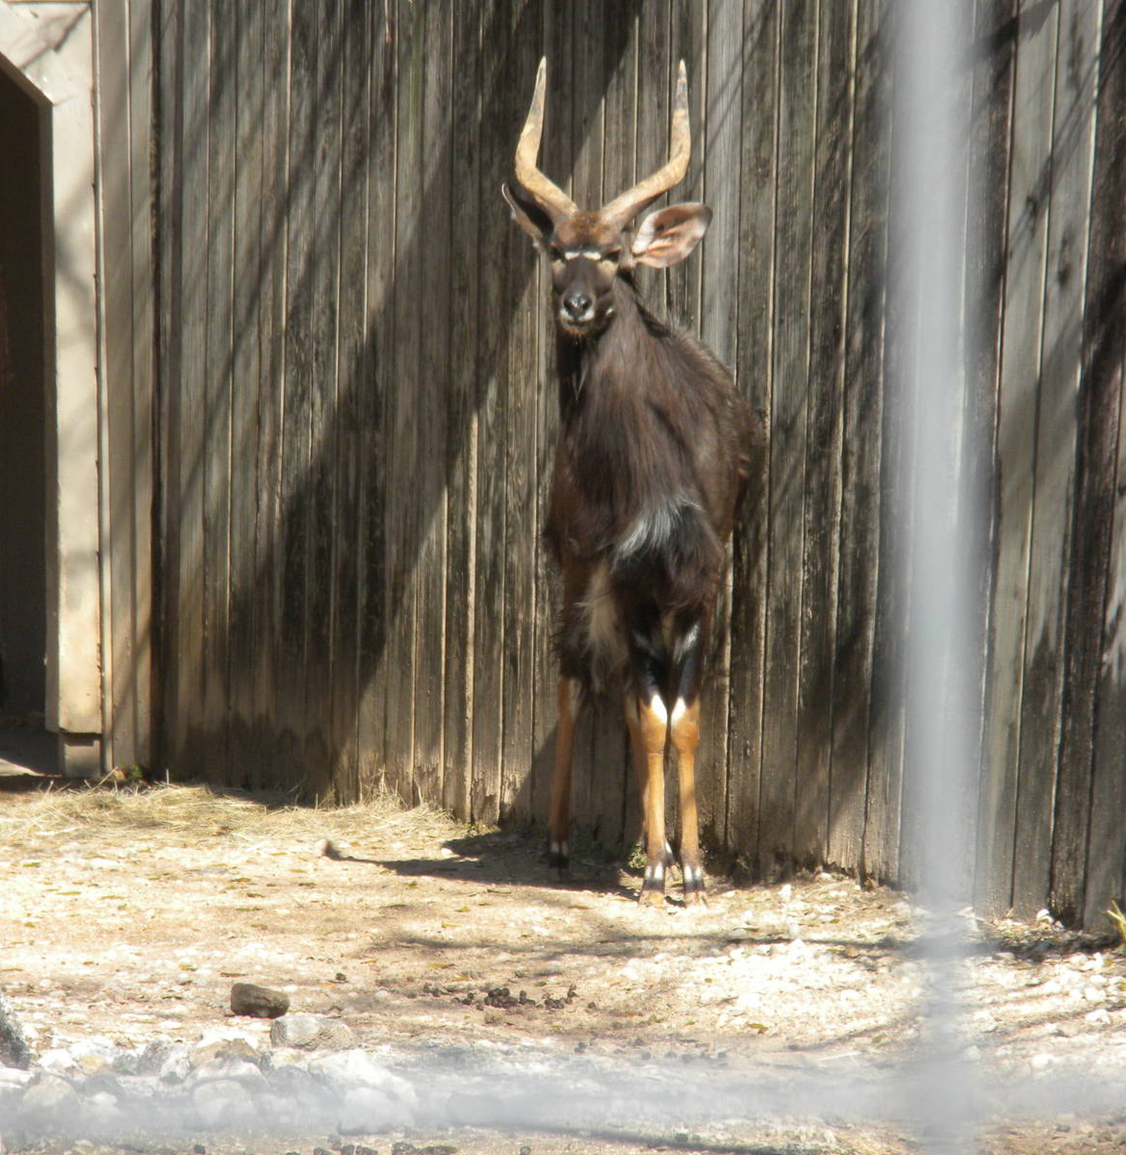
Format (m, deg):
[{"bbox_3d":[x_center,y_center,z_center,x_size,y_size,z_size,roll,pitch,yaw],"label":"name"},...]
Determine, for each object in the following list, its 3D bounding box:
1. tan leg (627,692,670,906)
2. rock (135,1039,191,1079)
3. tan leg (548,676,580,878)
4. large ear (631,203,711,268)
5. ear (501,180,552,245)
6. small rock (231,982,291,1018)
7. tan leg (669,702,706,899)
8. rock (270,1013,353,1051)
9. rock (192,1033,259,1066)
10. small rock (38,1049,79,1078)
[{"bbox_3d":[0.167,0.417,21.850,0.065,0.400,0.095,0,3,0],"label":"tan leg"},{"bbox_3d":[-0.611,0.735,17.650,0.083,0.059,0.070,0,3,0],"label":"rock"},{"bbox_3d":[0.005,0.390,22.500,0.063,0.385,0.110,0,3,0],"label":"tan leg"},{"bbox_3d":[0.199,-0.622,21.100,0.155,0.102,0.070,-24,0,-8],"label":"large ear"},{"bbox_3d":[-0.064,-0.681,21.650,0.075,0.155,0.075,-36,-3,-7],"label":"ear"},{"bbox_3d":[-0.509,0.713,19.500,0.099,0.056,0.070,0,3,0],"label":"small rock"},{"bbox_3d":[0.229,0.411,21.200,0.067,0.375,0.095,0,3,-3],"label":"tan leg"},{"bbox_3d":[-0.395,0.713,18.150,0.128,0.057,0.095,0,3,0],"label":"rock"},{"bbox_3d":[-0.518,0.726,17.750,0.104,0.053,0.085,0,3,0],"label":"rock"},{"bbox_3d":[-0.811,0.783,18.600,0.064,0.045,0.055,0,3,0],"label":"small rock"}]

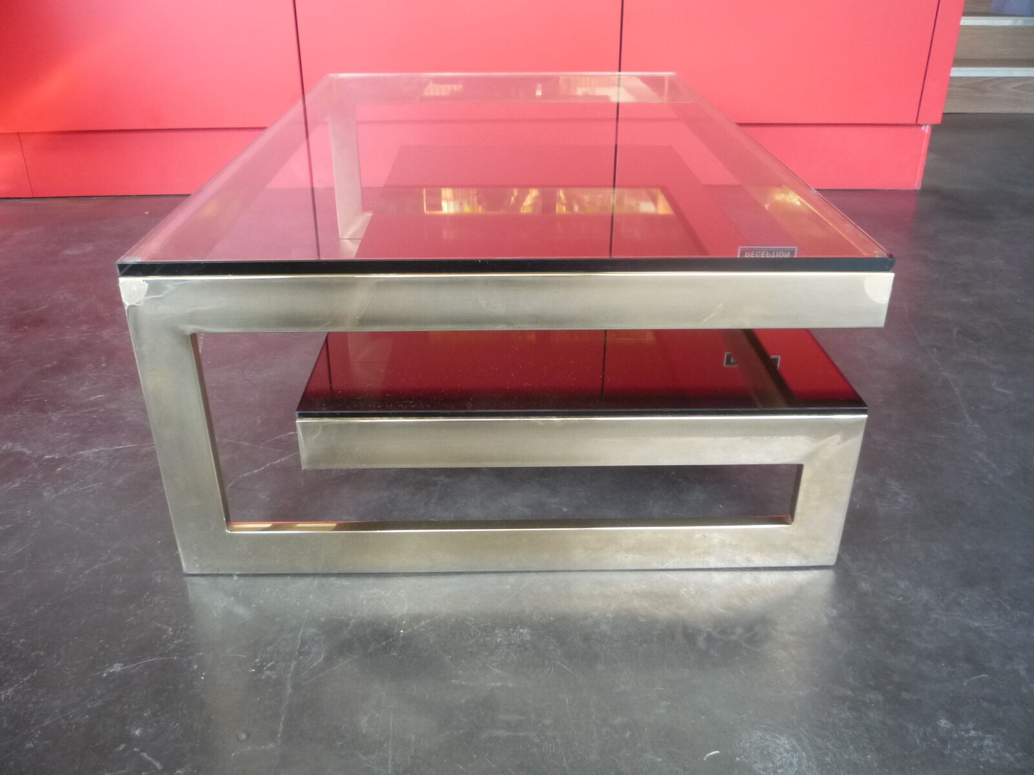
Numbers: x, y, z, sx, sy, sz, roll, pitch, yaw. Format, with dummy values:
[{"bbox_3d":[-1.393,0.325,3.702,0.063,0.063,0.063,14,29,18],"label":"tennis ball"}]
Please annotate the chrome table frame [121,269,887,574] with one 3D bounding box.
[{"bbox_3d":[-0.020,-0.240,1.567,0.790,0.378,1.275,0,27,-1],"label":"chrome table frame"}]

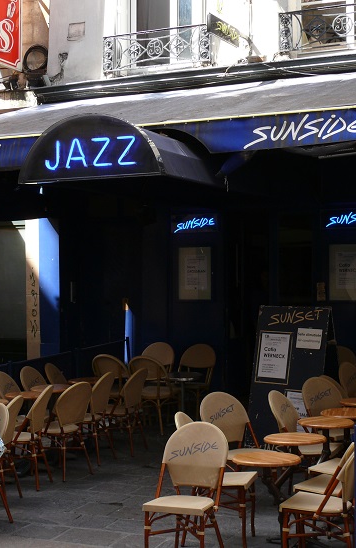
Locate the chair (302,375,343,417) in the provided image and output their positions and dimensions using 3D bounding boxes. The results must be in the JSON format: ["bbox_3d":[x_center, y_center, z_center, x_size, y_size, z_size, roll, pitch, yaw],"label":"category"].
[{"bbox_3d":[1.500,1.477,8.780,0.460,0.930,0.560,-1,1,-33],"label":"chair"}]

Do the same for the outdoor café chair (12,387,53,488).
[{"bbox_3d":[-1.381,1.464,8.409,0.520,0.900,0.470,0,0,14],"label":"outdoor café chair"}]

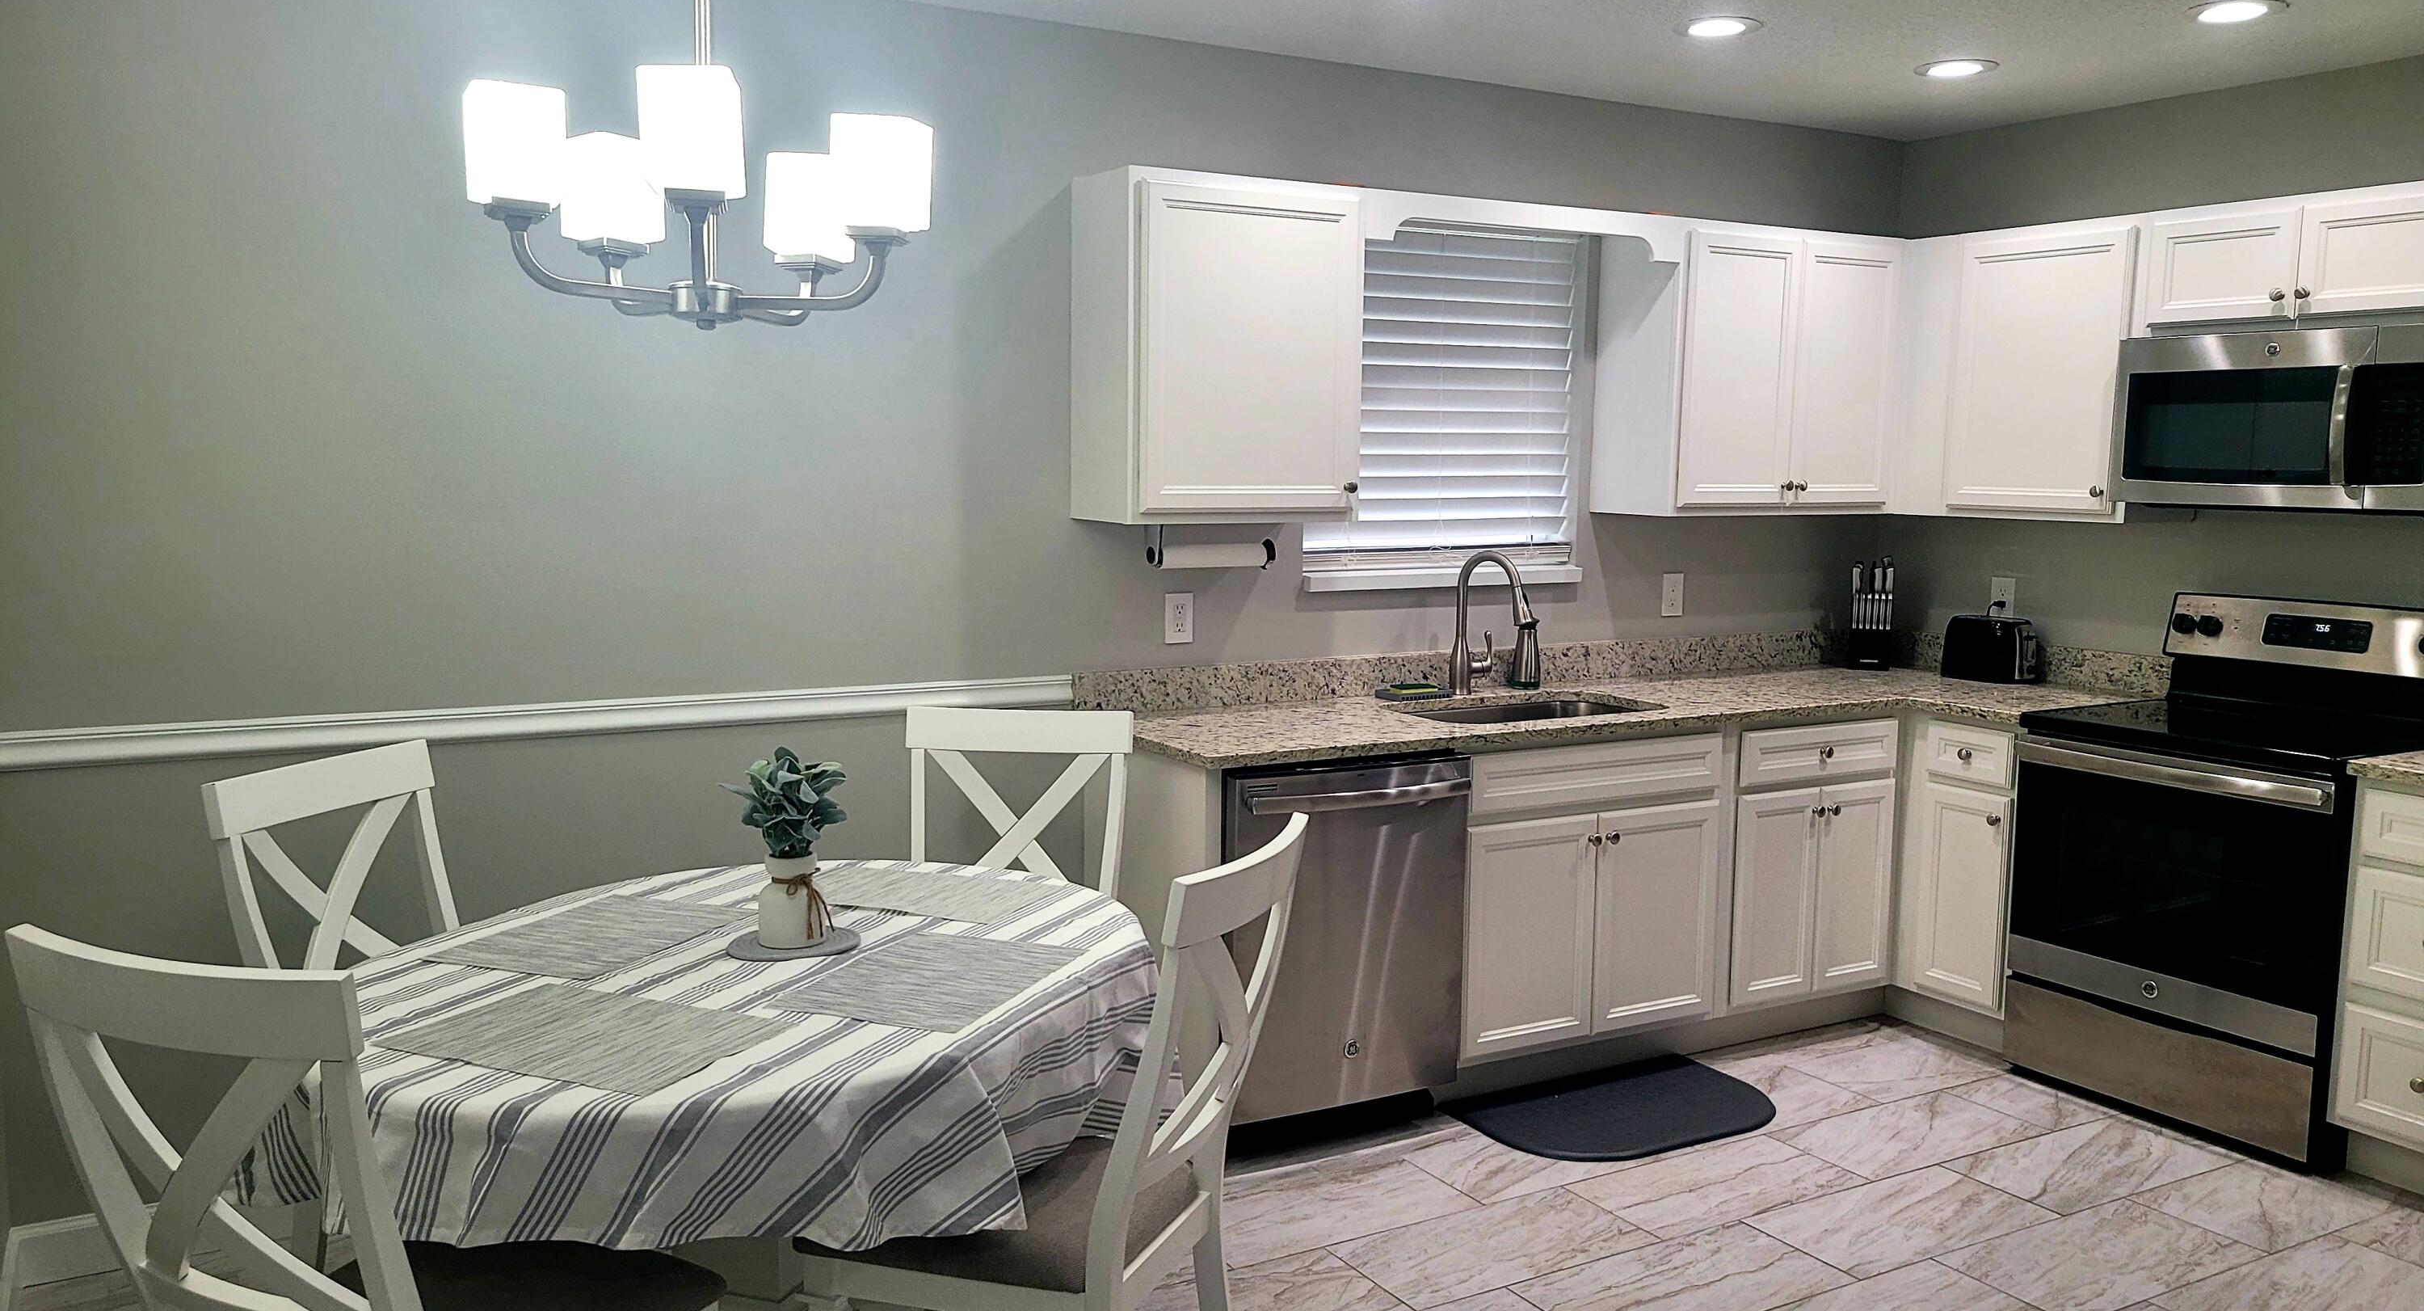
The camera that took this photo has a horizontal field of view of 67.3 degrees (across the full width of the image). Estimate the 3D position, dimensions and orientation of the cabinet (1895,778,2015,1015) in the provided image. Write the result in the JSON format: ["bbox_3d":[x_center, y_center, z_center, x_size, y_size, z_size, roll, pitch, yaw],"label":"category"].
[{"bbox_3d":[2.141,0.605,4.812,0.550,0.580,0.325,-3,7,-30],"label":"cabinet"}]

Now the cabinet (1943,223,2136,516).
[{"bbox_3d":[2.291,-0.737,4.809,0.345,0.735,0.505,-3,7,-30],"label":"cabinet"}]

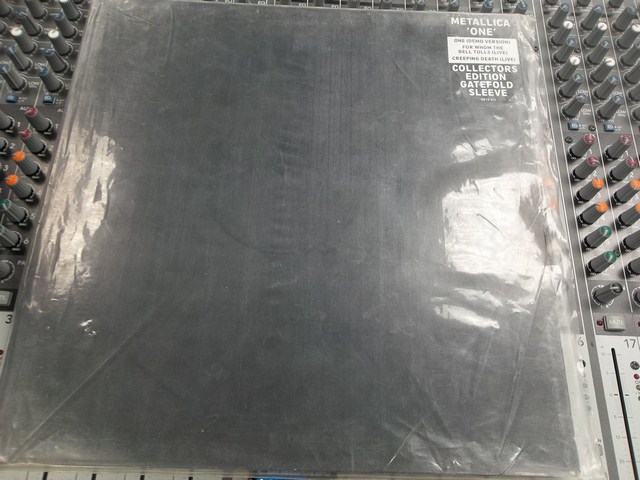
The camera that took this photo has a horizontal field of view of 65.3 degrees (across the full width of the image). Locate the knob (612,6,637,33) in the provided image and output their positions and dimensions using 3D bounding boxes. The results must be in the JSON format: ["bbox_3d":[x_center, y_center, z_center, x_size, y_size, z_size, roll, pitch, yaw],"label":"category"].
[{"bbox_3d":[0.241,-0.174,0.393,0.011,0.016,0.011,27,71,8],"label":"knob"}]

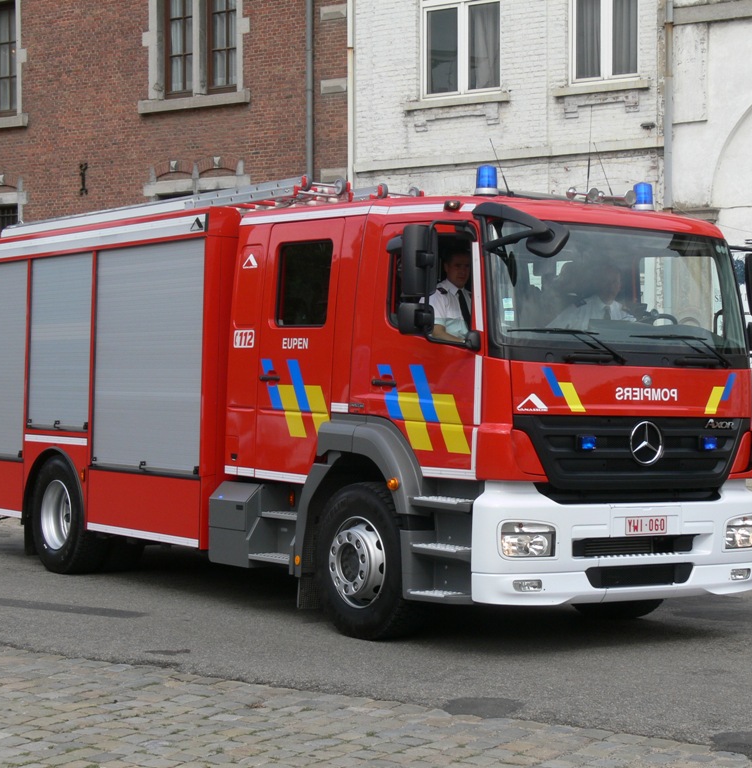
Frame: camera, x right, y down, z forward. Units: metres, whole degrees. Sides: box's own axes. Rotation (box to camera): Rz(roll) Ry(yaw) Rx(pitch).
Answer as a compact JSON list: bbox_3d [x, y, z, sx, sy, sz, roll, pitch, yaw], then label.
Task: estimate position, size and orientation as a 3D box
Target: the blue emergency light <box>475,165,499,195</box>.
[{"bbox_3d":[0.693,-1.277,11.276,0.148,0.184,0.148,1,-1,0],"label":"blue emergency light"}]

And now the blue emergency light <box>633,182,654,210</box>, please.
[{"bbox_3d":[1.784,-1.245,12.037,0.148,0.184,0.148,1,-1,0],"label":"blue emergency light"}]

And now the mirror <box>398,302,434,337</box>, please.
[{"bbox_3d":[0.243,-0.379,10.576,0.193,0.198,0.109,1,-1,-15],"label":"mirror"}]

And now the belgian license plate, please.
[{"bbox_3d":[1.647,0.864,10.980,0.340,0.110,0.010,2,-1,-35],"label":"belgian license plate"}]

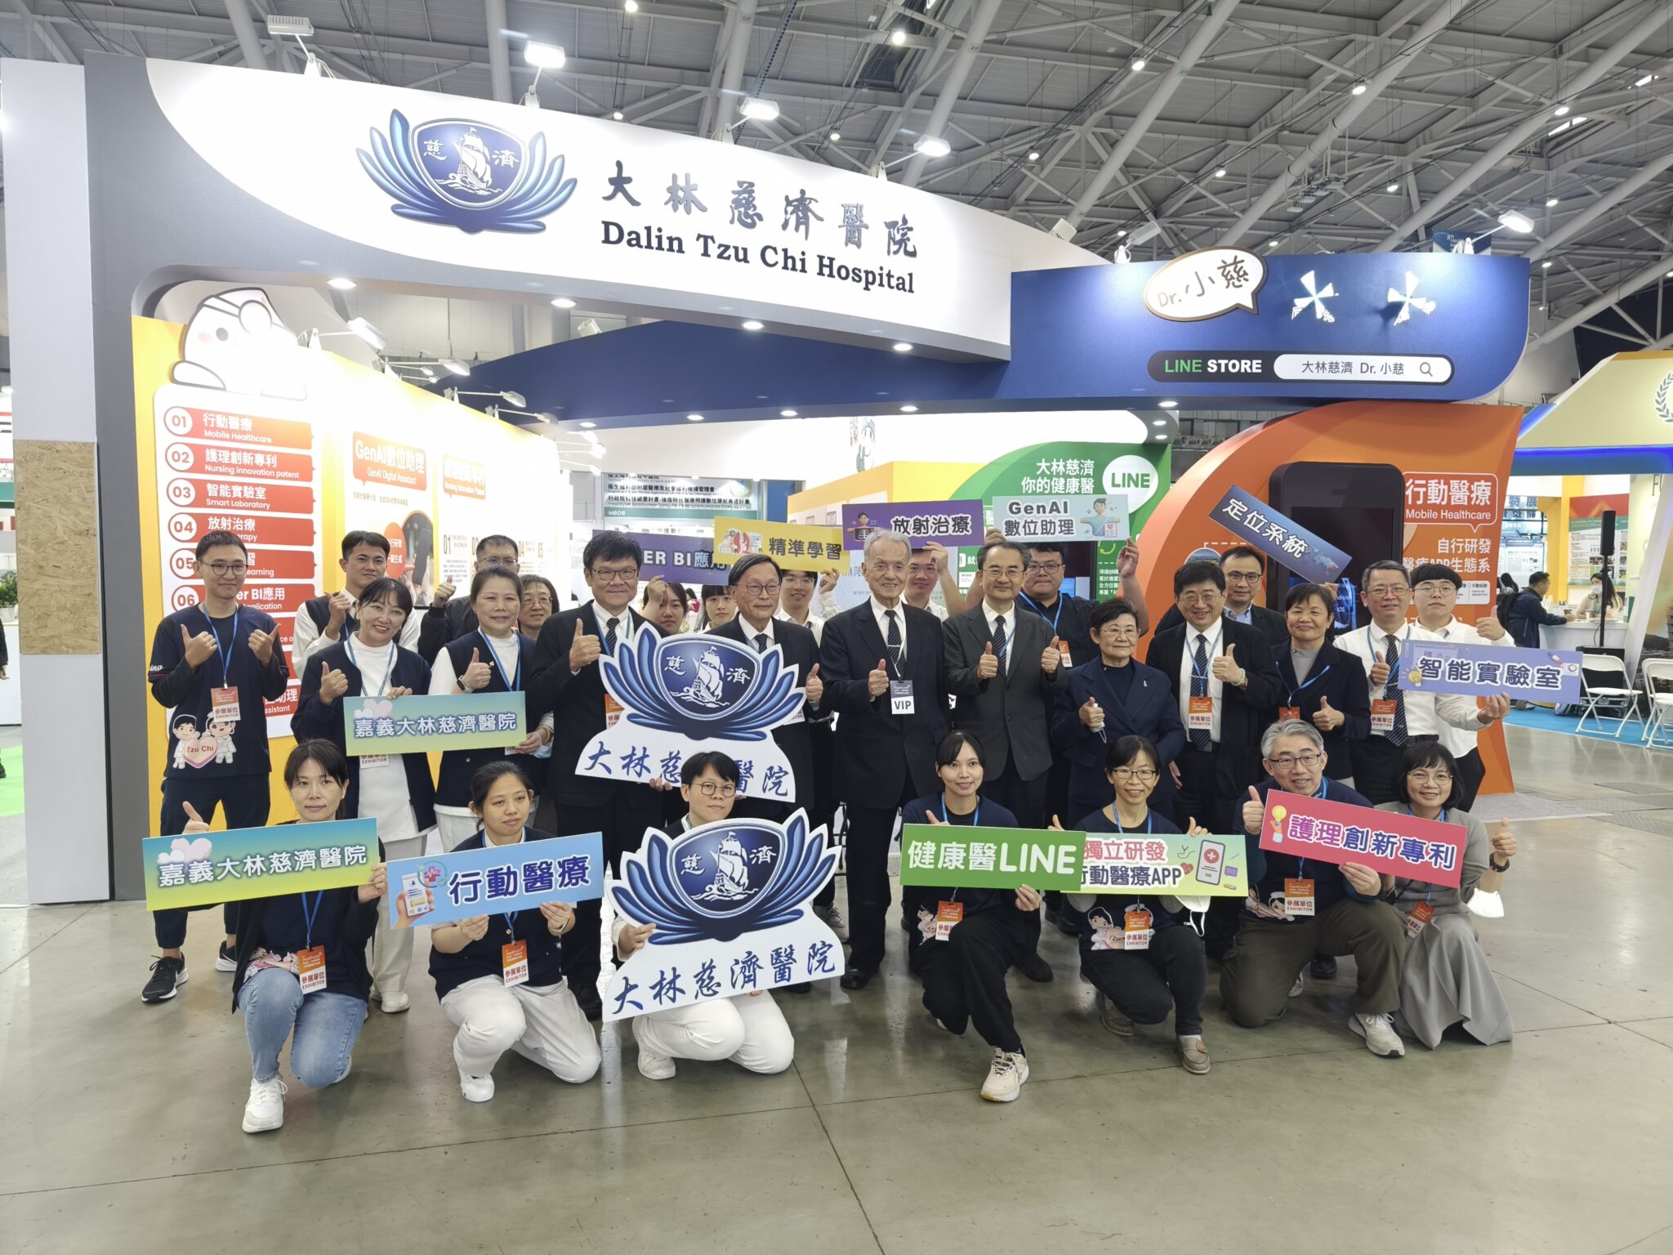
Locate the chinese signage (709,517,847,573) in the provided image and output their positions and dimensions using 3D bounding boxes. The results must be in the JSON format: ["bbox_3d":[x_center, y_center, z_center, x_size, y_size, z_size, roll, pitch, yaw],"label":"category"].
[{"bbox_3d":[-0.233,-0.351,4.800,0.610,0.200,0.020,4,2,-6],"label":"chinese signage"}]

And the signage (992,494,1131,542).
[{"bbox_3d":[0.980,-0.470,4.860,0.600,0.200,0.012,-2,-2,3],"label":"signage"}]

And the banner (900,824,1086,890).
[{"bbox_3d":[0.520,0.760,3.650,0.600,0.200,0.012,4,1,1],"label":"banner"}]

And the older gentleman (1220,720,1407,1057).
[{"bbox_3d":[1.636,0.833,3.850,0.620,1.026,0.780,1,3,18],"label":"older gentleman"}]

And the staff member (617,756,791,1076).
[{"bbox_3d":[-0.415,0.896,3.660,0.560,0.970,0.680,0,3,-7],"label":"staff member"}]

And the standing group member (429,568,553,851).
[{"bbox_3d":[-1.276,0.557,4.120,0.460,1.554,0.340,-1,3,-19],"label":"standing group member"}]

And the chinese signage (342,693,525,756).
[{"bbox_3d":[-1.402,0.336,3.905,0.600,0.200,0.010,-2,5,-13],"label":"chinese signage"}]

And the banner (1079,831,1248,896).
[{"bbox_3d":[1.050,0.790,3.700,0.600,0.200,0.012,-3,-6,16],"label":"banner"}]

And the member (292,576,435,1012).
[{"bbox_3d":[-1.712,0.580,4.040,0.490,1.550,0.380,0,3,-13],"label":"member"}]

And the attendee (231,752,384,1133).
[{"bbox_3d":[-1.597,0.867,3.400,0.500,1.040,0.700,0,3,-14],"label":"attendee"}]

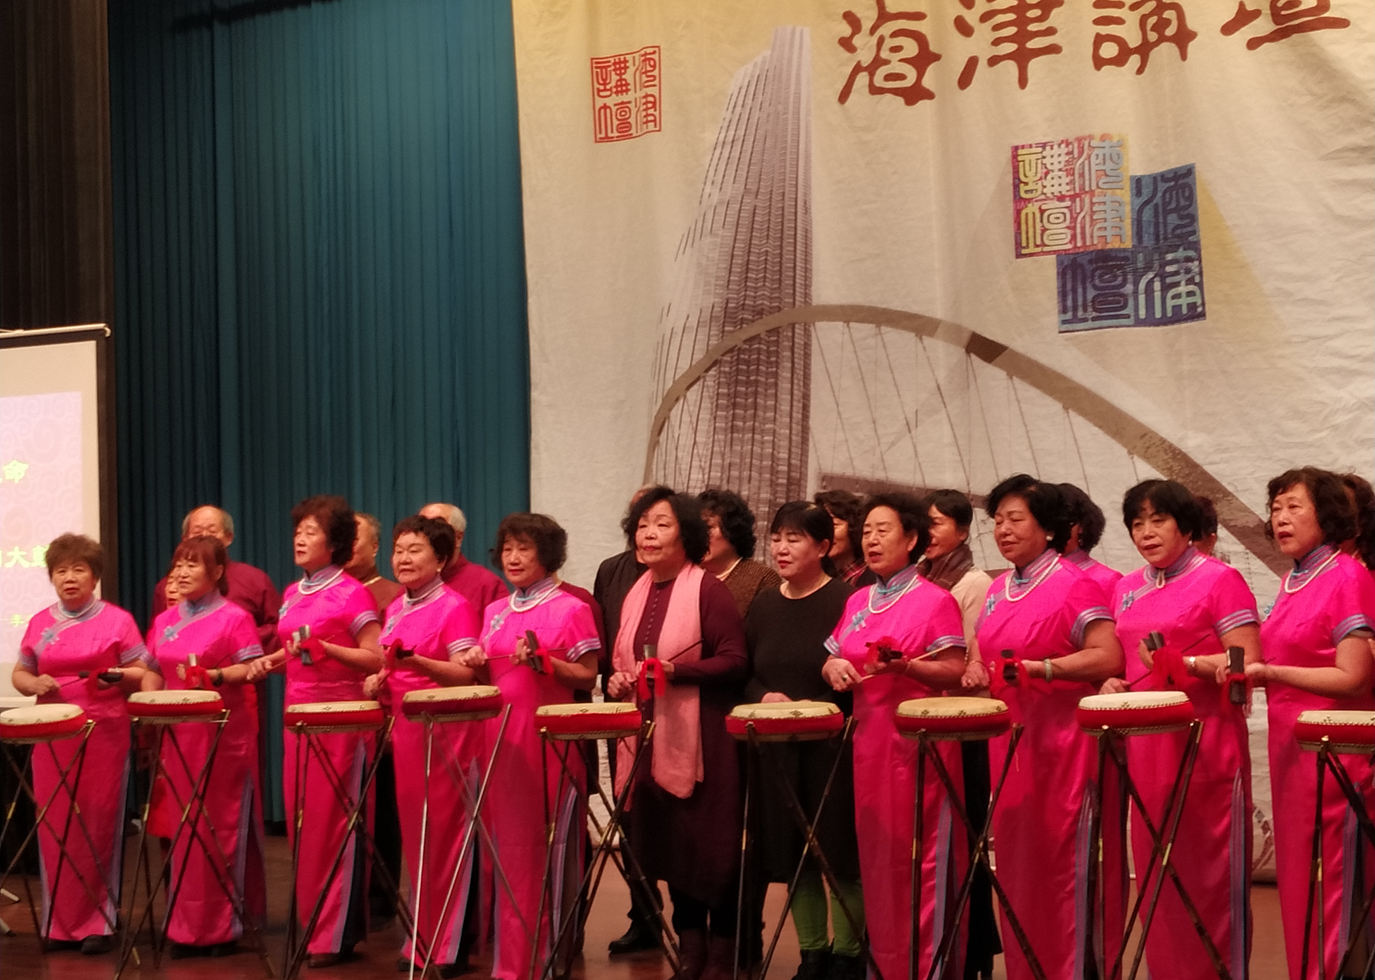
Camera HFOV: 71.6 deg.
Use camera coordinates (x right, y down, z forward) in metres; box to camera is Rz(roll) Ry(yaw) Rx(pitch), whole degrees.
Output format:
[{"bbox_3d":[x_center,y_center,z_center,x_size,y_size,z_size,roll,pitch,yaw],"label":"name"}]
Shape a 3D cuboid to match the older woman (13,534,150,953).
[{"bbox_3d":[-2.258,0.948,3.550,0.490,1.580,0.380,-2,-3,-8],"label":"older woman"}]

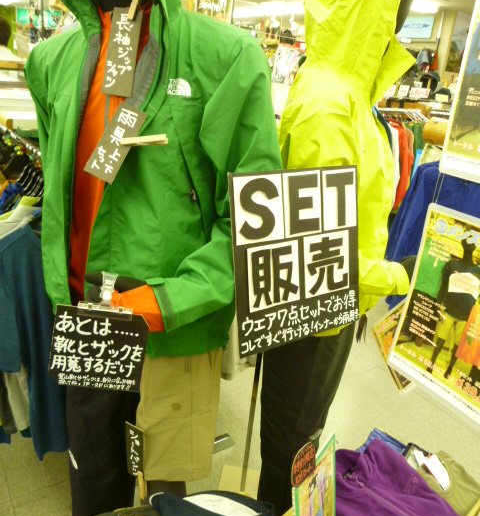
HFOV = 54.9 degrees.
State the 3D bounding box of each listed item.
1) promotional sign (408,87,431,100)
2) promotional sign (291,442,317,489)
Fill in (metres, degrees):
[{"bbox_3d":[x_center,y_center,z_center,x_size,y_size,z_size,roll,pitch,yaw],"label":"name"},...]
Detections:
[{"bbox_3d":[1.478,-1.358,3.800,0.160,0.082,0.008,10,16,16],"label":"promotional sign"},{"bbox_3d":[0.146,0.469,1.050,0.005,0.094,0.112,8,21,35],"label":"promotional sign"}]

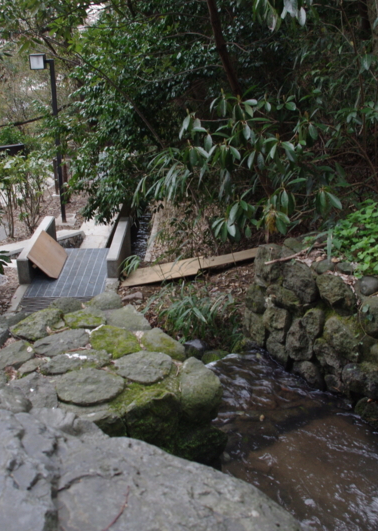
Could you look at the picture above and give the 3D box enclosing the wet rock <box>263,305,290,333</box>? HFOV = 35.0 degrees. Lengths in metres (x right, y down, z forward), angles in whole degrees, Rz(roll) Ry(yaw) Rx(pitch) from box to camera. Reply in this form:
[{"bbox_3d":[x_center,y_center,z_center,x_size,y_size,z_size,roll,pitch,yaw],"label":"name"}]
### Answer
[{"bbox_3d":[0.818,0.495,5.599,0.225,0.264,0.265,-13,24,-31],"label":"wet rock"}]

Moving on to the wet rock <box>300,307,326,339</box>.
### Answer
[{"bbox_3d":[1.079,0.498,5.233,0.221,0.290,0.233,-13,24,-31],"label":"wet rock"}]

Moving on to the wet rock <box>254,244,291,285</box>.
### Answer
[{"bbox_3d":[0.901,-0.011,6.462,0.340,0.410,0.420,-12,23,-29],"label":"wet rock"}]

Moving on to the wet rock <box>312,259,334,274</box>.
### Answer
[{"bbox_3d":[1.259,0.009,5.650,0.190,0.140,0.224,-13,24,-31],"label":"wet rock"}]

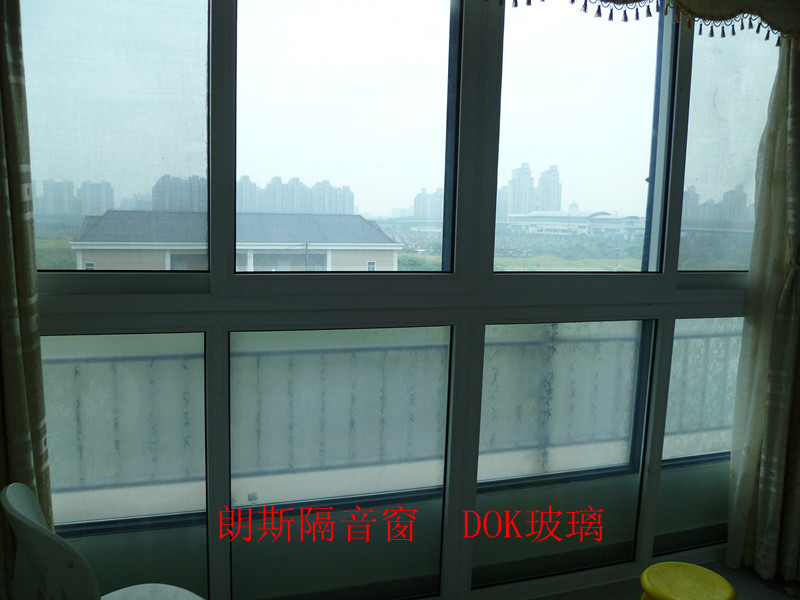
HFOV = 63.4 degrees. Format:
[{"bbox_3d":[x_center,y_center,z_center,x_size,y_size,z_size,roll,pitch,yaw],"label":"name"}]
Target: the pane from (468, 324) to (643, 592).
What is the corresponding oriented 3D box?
[{"bbox_3d":[0.610,0.564,2.410,0.701,0.972,0.030,-1,7,-19],"label":"pane"}]

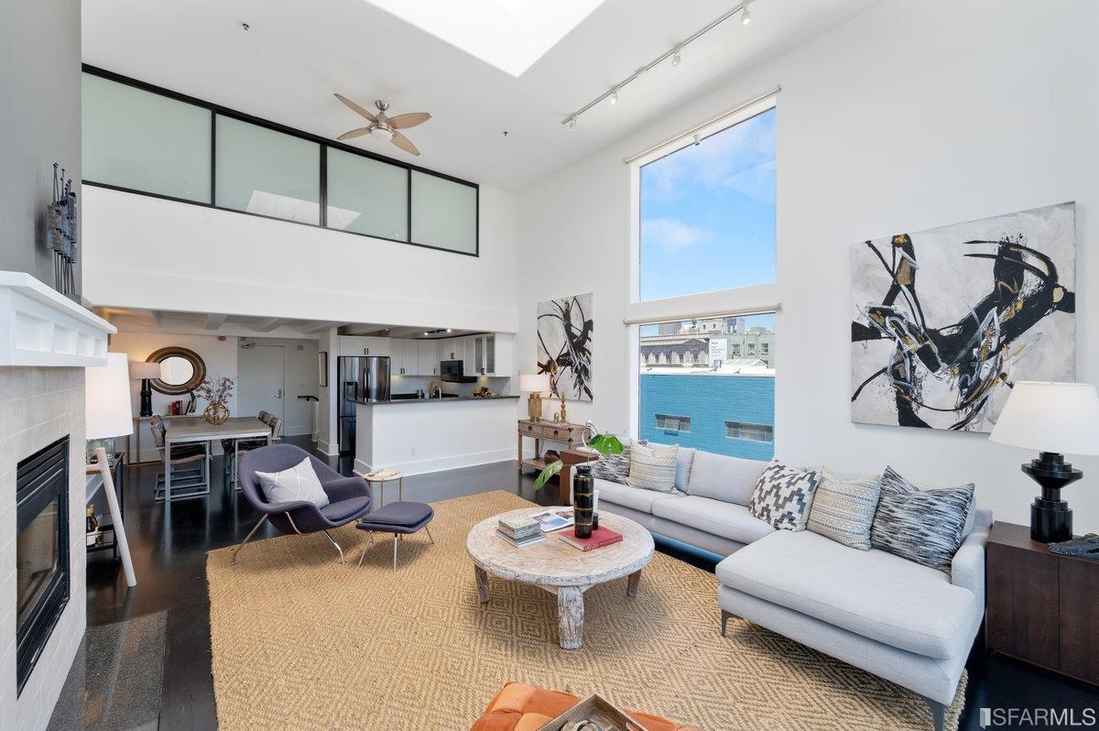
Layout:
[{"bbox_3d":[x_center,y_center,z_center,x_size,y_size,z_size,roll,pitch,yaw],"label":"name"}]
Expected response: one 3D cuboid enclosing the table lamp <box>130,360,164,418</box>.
[{"bbox_3d":[-6.513,0.389,6.910,0.360,0.910,0.360,0,0,-40],"label":"table lamp"}]

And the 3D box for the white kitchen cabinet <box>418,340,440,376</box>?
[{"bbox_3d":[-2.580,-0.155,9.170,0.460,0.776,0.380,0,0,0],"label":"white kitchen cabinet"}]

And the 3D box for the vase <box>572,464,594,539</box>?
[{"bbox_3d":[0.233,0.918,2.895,0.137,0.466,0.137,0,0,0],"label":"vase"}]

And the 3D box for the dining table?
[{"bbox_3d":[-4.657,1.217,6.003,1.050,0.775,1.740,0,0,-40],"label":"dining table"}]

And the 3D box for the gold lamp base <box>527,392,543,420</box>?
[{"bbox_3d":[-0.213,0.624,6.420,0.215,0.420,0.215,0,0,-41],"label":"gold lamp base"}]

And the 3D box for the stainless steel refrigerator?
[{"bbox_3d":[-3.667,0.720,8.277,0.910,1.770,0.750,0,0,-39],"label":"stainless steel refrigerator"}]

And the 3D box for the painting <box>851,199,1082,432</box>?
[{"bbox_3d":[2.936,-0.276,3.152,0.050,1.510,1.200,0,0,-40],"label":"painting"}]

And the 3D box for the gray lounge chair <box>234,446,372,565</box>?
[{"bbox_3d":[-2.035,1.145,3.650,0.910,0.910,0.930,0,0,16],"label":"gray lounge chair"}]

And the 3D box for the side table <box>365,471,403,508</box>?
[{"bbox_3d":[-1.677,1.361,4.301,0.390,0.505,0.390,0,0,-40],"label":"side table"}]

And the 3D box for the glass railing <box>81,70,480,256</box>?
[{"bbox_3d":[-2.908,-2.362,5.534,4.540,1.170,0.080,0,0,-39],"label":"glass railing"}]

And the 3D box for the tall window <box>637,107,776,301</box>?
[{"bbox_3d":[1.676,-1.687,4.827,0.120,1.790,1.750,0,0,-39],"label":"tall window"}]

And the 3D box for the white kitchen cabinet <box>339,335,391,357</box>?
[{"bbox_3d":[-3.617,-0.344,8.169,0.920,0.360,0.600,0,0,-40],"label":"white kitchen cabinet"}]

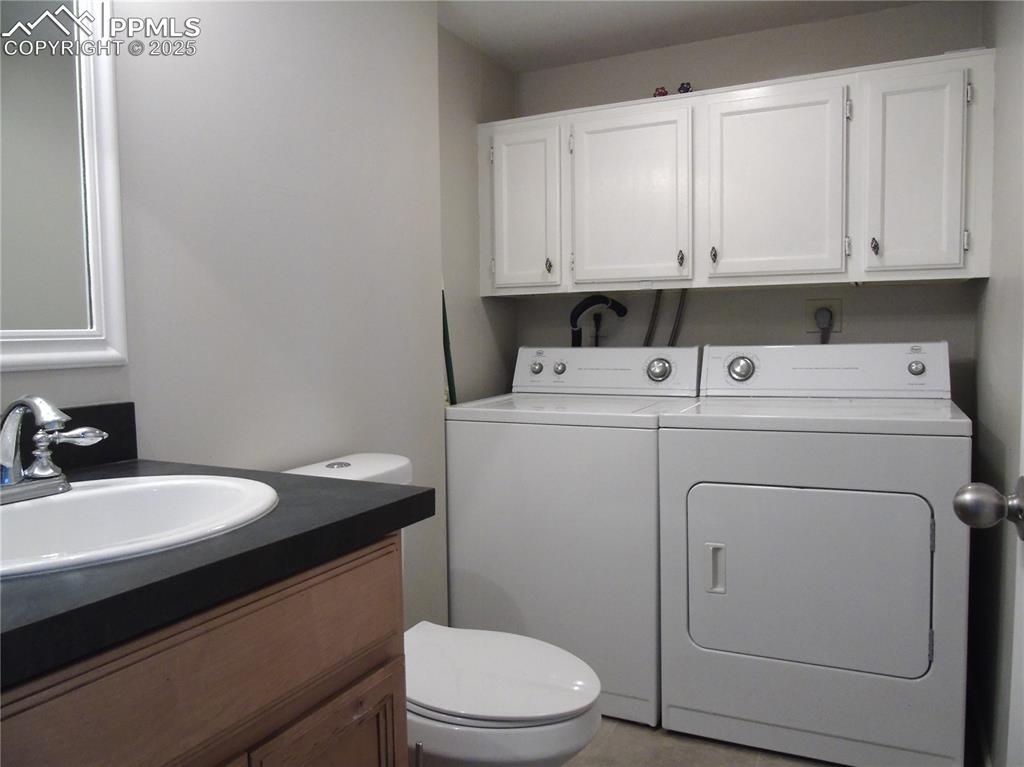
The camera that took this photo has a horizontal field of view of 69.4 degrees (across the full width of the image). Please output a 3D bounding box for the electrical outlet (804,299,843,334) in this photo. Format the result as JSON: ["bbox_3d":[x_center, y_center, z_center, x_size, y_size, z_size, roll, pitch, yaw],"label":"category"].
[{"bbox_3d":[1.050,-0.228,2.497,0.117,0.116,0.015,1,4,26],"label":"electrical outlet"}]

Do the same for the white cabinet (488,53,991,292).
[{"bbox_3d":[0.661,-0.620,2.489,1.589,0.612,0.320,1,4,26],"label":"white cabinet"}]

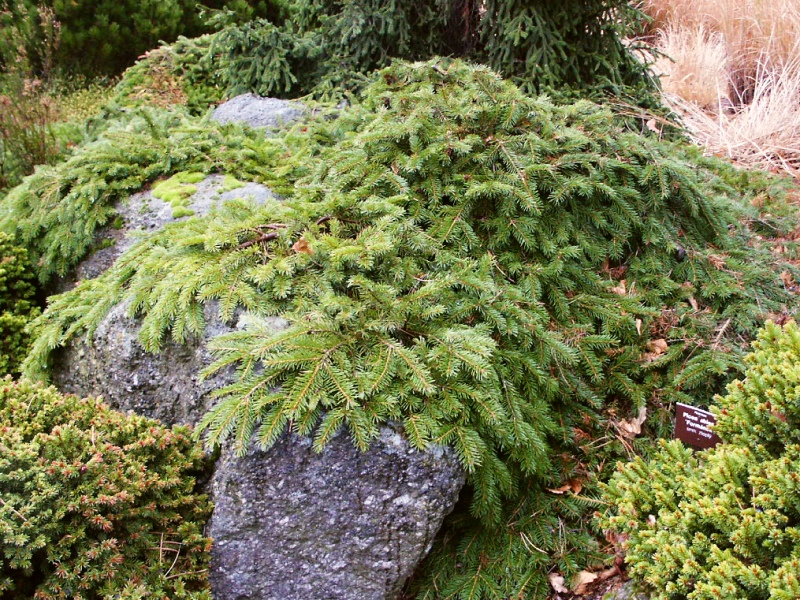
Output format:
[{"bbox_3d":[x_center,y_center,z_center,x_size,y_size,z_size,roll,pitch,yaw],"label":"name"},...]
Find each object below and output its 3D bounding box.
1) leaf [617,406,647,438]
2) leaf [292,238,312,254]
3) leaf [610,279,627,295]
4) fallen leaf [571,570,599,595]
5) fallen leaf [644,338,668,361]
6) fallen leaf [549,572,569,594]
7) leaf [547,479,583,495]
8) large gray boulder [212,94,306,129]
[{"bbox_3d":[0.539,0.285,1.884,0.058,0.035,0.060,15,30,26],"label":"leaf"},{"bbox_3d":[-0.221,-0.121,1.833,0.045,0.022,0.040,0,27,0],"label":"leaf"},{"bbox_3d":[0.665,-0.041,2.462,0.042,0.028,0.038,0,27,0],"label":"leaf"},{"bbox_3d":[0.337,0.515,1.477,0.058,0.020,0.036,-24,36,-39],"label":"fallen leaf"},{"bbox_3d":[0.678,0.131,2.141,0.054,0.030,0.050,5,27,9],"label":"fallen leaf"},{"bbox_3d":[0.291,0.520,1.485,0.032,0.020,0.046,-12,29,-22],"label":"fallen leaf"},{"bbox_3d":[0.349,0.397,1.721,0.070,0.022,0.040,0,27,0],"label":"leaf"},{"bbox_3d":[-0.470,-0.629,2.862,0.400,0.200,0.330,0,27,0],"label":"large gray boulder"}]

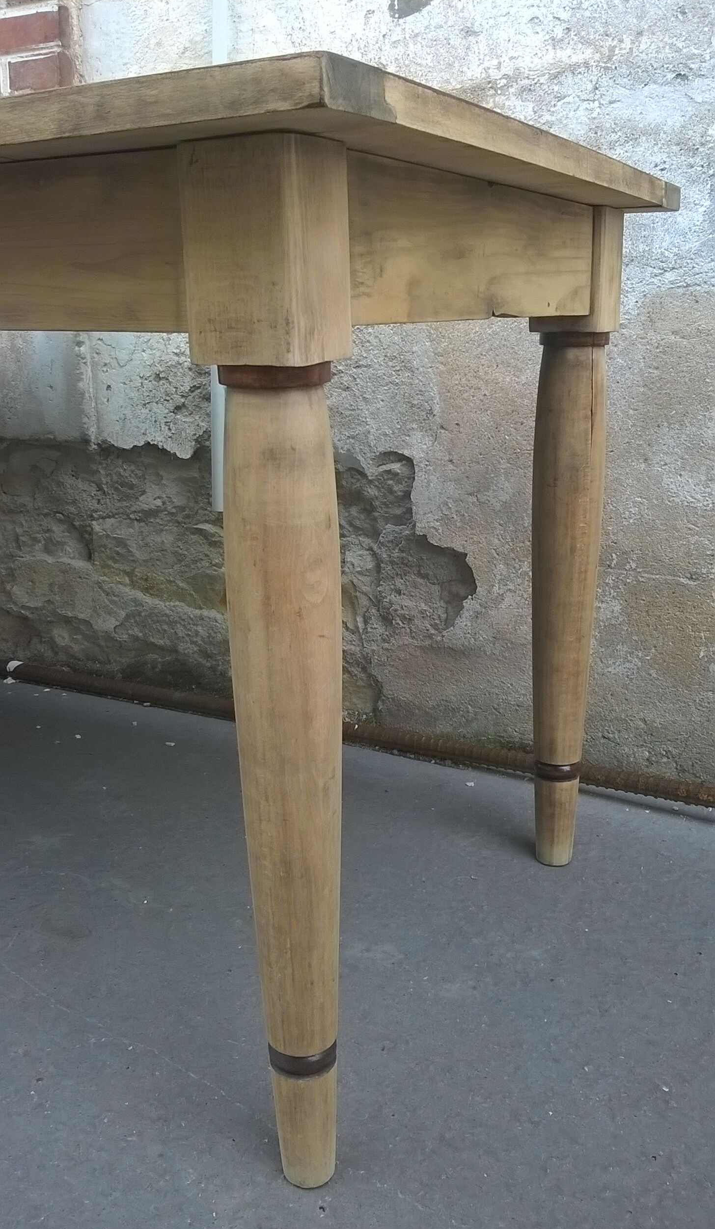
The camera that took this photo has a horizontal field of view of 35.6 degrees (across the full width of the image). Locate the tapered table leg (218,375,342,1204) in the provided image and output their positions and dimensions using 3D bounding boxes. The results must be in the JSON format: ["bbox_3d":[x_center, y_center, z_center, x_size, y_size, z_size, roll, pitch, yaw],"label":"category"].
[{"bbox_3d":[-0.044,0.138,0.770,0.075,0.611,0.075,-1,15,0],"label":"tapered table leg"}]

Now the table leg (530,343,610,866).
[{"bbox_3d":[0.234,-0.004,1.260,0.075,0.611,0.075,7,18,27],"label":"table leg"}]

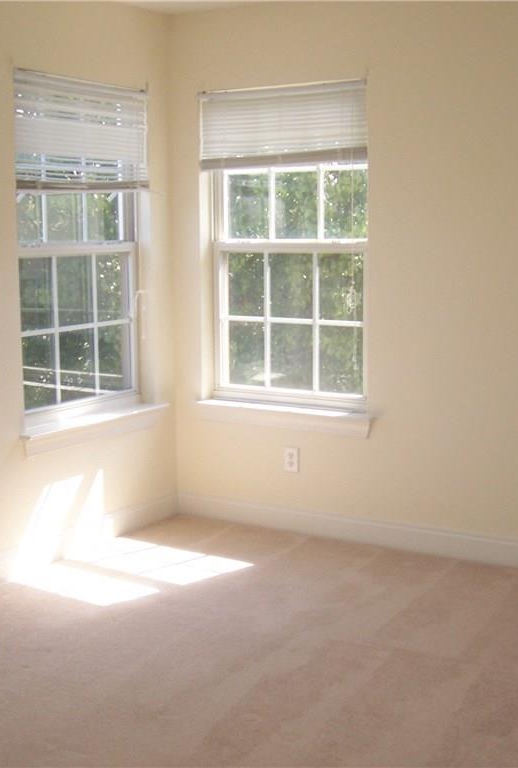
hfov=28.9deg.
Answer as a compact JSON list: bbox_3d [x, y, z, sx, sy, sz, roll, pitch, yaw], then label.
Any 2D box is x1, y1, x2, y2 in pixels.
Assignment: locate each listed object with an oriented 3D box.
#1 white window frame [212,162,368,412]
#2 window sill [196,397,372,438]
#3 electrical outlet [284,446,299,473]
[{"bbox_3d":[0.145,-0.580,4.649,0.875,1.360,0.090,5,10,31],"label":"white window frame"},{"bbox_3d":[0.118,0.153,4.684,0.955,0.102,0.125,5,10,31],"label":"window sill"},{"bbox_3d":[0.152,0.354,4.666,0.072,0.116,0.010,5,10,31],"label":"electrical outlet"}]

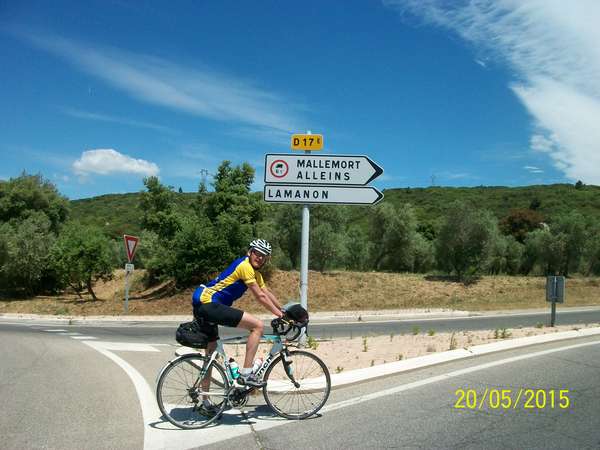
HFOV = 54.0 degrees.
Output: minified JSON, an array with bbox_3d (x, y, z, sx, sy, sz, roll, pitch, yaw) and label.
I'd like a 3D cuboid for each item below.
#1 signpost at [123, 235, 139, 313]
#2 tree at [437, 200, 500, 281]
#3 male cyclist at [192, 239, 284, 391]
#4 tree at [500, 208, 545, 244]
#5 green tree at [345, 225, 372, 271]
[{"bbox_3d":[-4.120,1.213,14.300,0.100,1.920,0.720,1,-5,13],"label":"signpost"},{"bbox_3d":[6.781,0.591,24.000,2.607,3.177,2.607,2,-3,0],"label":"tree"},{"bbox_3d":[-0.560,0.980,5.550,0.900,1.650,0.540,3,-3,-24],"label":"male cyclist"},{"bbox_3d":[13.970,0.471,37.000,2.763,3.014,2.763,2,-3,0],"label":"tree"},{"bbox_3d":[2.680,1.031,27.000,1.500,2.150,1.500,2,-2,0],"label":"green tree"}]

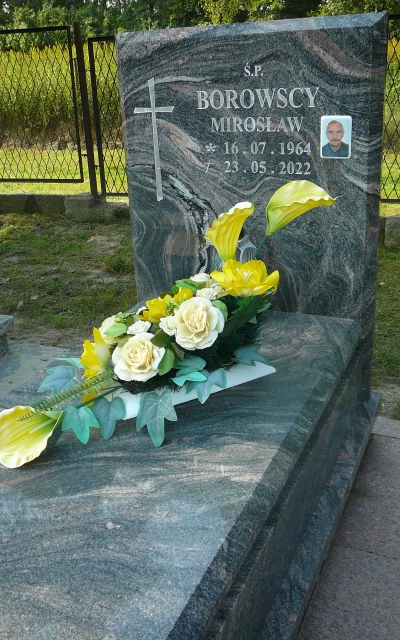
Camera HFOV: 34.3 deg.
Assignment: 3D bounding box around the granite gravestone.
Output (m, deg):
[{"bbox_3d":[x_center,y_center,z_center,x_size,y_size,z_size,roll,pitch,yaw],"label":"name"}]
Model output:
[{"bbox_3d":[0.142,-0.415,2.007,0.820,0.921,0.080,6,23,23],"label":"granite gravestone"}]

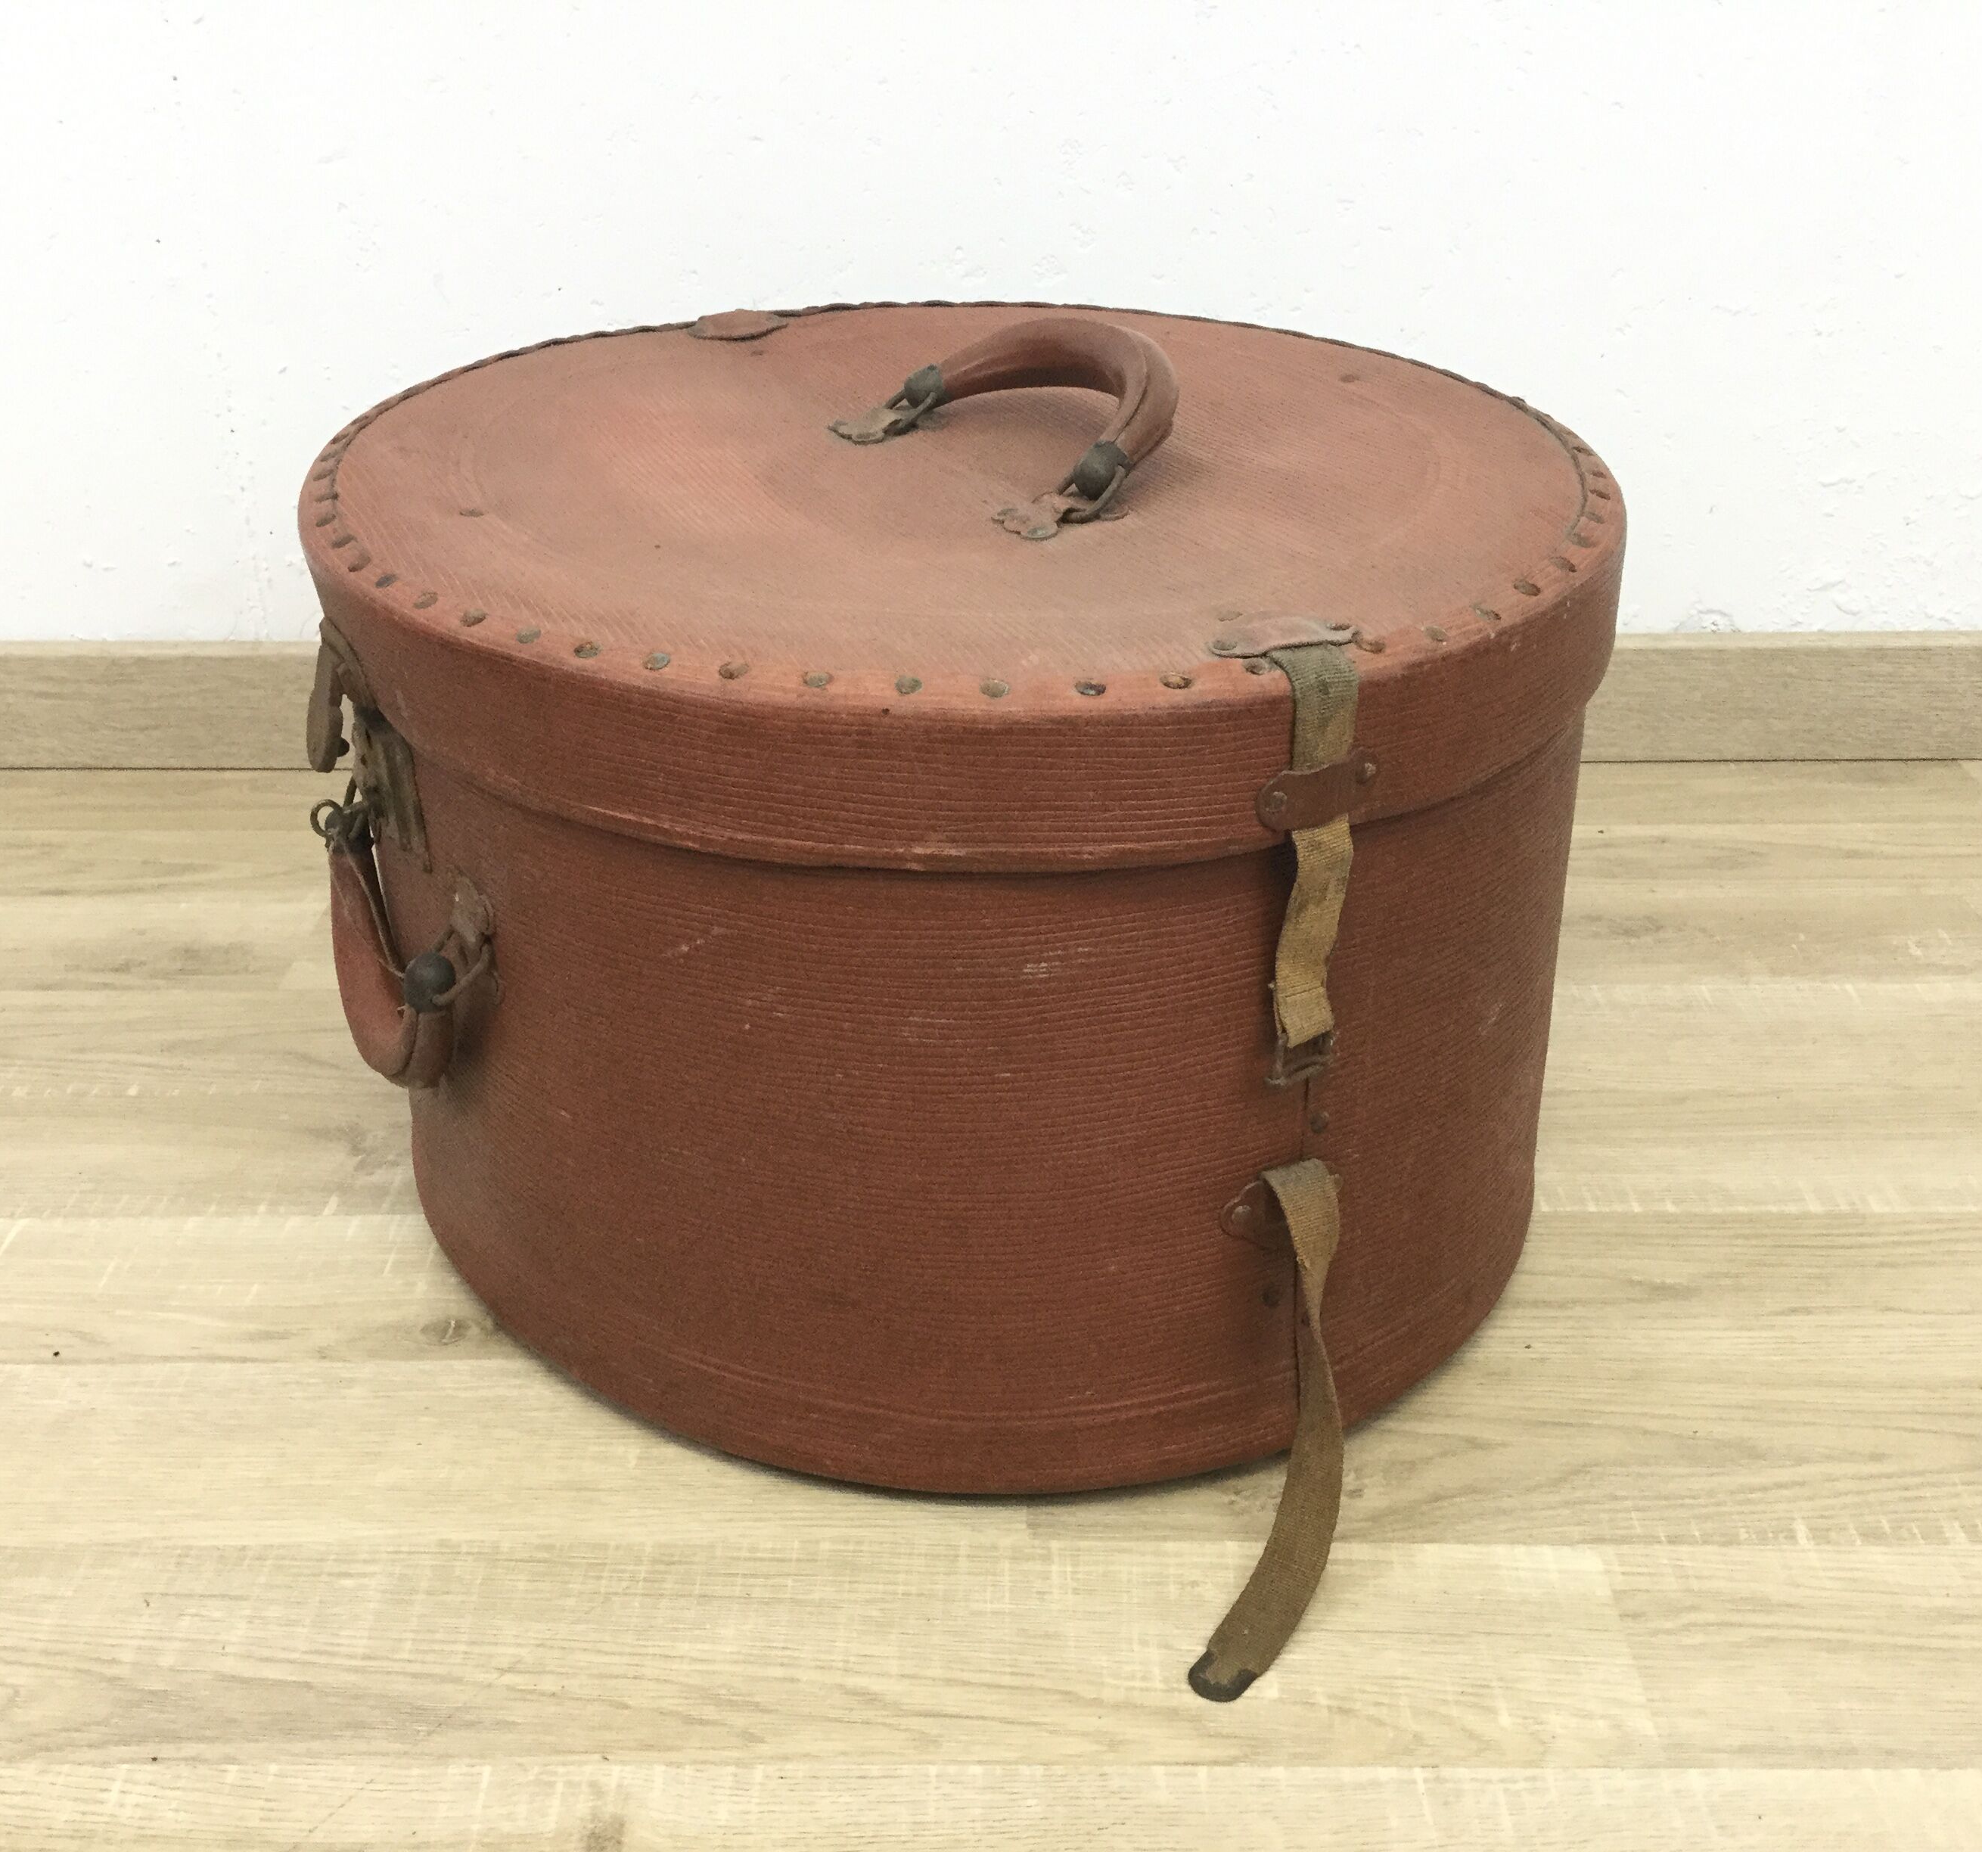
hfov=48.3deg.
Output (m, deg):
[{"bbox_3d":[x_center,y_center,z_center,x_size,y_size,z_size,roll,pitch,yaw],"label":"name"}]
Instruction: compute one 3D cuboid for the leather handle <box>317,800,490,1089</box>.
[{"bbox_3d":[-0.217,0.009,0.811,0.037,0.092,0.153,-15,32,-25],"label":"leather handle"}]

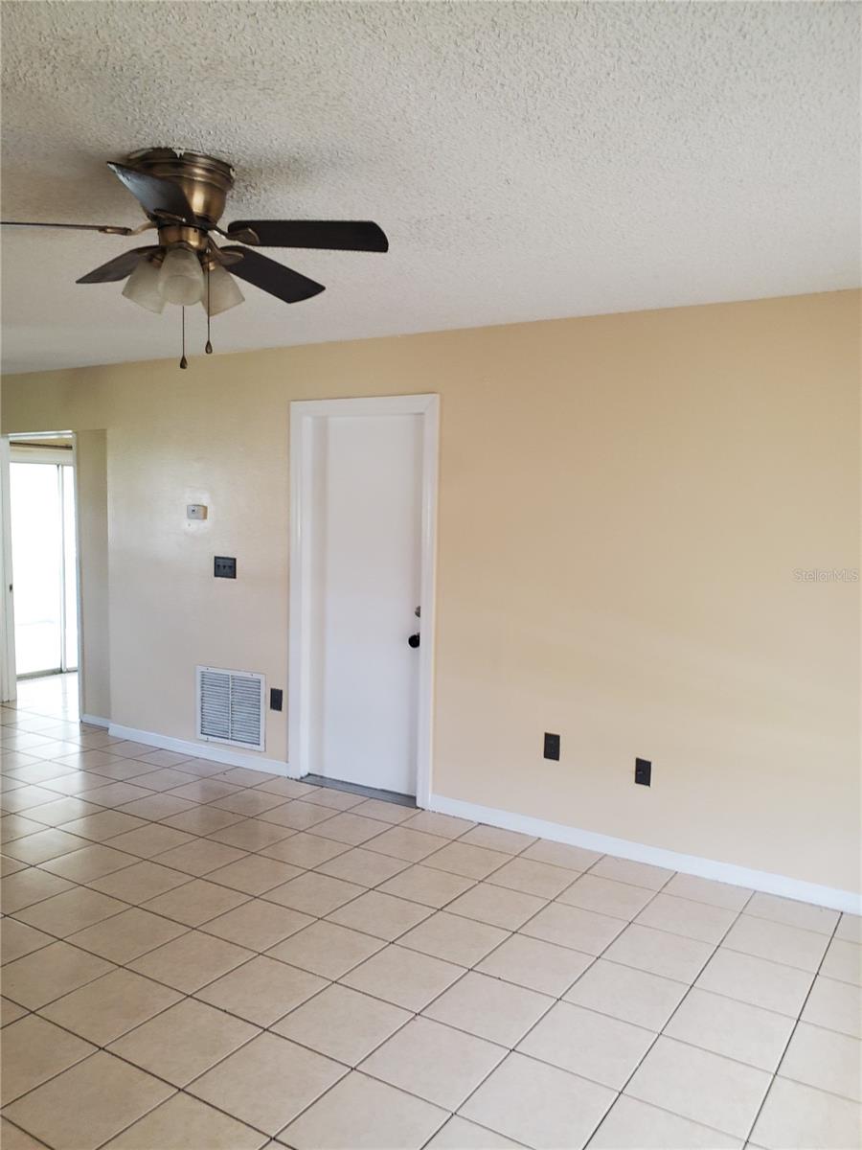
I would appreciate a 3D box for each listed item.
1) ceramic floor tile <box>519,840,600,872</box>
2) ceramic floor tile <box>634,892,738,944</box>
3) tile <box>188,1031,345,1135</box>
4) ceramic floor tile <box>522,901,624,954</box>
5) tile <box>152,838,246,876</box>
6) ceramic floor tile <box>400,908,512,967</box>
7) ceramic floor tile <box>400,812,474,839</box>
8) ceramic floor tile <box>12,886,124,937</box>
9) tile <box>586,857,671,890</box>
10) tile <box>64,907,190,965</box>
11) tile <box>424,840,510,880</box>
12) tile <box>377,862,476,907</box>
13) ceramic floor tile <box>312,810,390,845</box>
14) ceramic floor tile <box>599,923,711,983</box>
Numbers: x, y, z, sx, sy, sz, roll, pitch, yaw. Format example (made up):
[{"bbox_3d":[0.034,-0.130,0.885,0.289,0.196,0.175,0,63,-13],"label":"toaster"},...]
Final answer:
[{"bbox_3d":[0.599,1.286,3.945,0.320,0.010,0.262,4,5,31],"label":"ceramic floor tile"},{"bbox_3d":[0.999,1.341,3.364,0.320,0.010,0.320,4,5,31],"label":"ceramic floor tile"},{"bbox_3d":[-0.445,1.394,2.377,0.320,0.010,0.320,4,5,31],"label":"tile"},{"bbox_3d":[0.532,1.324,3.230,0.322,0.010,0.322,4,4,32],"label":"ceramic floor tile"},{"bbox_3d":[-1.031,1.262,3.858,0.320,0.010,0.320,4,5,31],"label":"tile"},{"bbox_3d":[0.085,1.326,3.149,0.321,0.010,0.321,3,4,33],"label":"ceramic floor tile"},{"bbox_3d":[0.052,1.254,4.322,0.321,0.010,0.284,3,4,33],"label":"ceramic floor tile"},{"bbox_3d":[-1.366,1.280,3.283,0.322,0.010,0.322,4,4,32],"label":"ceramic floor tile"},{"bbox_3d":[0.885,1.310,3.794,0.323,0.010,0.264,4,6,33],"label":"tile"},{"bbox_3d":[-1.089,1.297,3.110,0.322,0.010,0.322,4,4,32],"label":"tile"},{"bbox_3d":[0.159,1.264,3.813,0.319,0.010,0.319,3,4,32],"label":"tile"},{"bbox_3d":[-0.015,1.297,3.599,0.321,0.010,0.321,3,4,33],"label":"tile"},{"bbox_3d":[-0.389,1.231,4.178,0.319,0.010,0.319,3,4,32],"label":"ceramic floor tile"},{"bbox_3d":[0.813,1.347,3.073,0.321,0.010,0.321,3,4,33],"label":"ceramic floor tile"}]

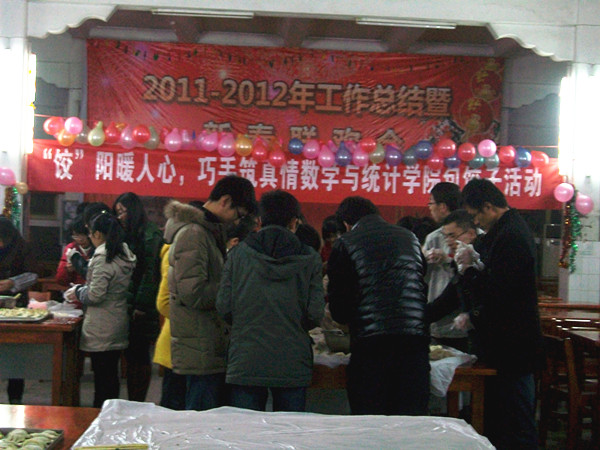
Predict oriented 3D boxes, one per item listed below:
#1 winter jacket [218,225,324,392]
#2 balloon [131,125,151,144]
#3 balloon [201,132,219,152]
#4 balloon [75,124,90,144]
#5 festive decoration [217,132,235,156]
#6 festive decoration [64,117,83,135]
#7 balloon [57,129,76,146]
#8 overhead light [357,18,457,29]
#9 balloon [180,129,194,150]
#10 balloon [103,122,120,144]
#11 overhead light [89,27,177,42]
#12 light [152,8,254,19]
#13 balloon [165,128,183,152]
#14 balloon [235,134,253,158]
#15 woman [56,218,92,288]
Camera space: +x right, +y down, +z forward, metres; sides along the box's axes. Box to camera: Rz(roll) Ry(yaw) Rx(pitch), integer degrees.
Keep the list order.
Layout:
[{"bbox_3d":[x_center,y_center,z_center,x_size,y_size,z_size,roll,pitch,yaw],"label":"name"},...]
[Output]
[{"bbox_3d":[-0.150,0.416,5.480,0.560,0.840,0.370,2,0,5],"label":"winter jacket"},{"bbox_3d":[-1.883,-1.081,12.808,0.214,0.227,0.230,2,1,-4],"label":"balloon"},{"bbox_3d":[-1.080,-0.996,12.890,0.204,0.258,0.205,2,1,-4],"label":"balloon"},{"bbox_3d":[-2.584,-1.068,12.750,0.200,0.250,0.200,2,0,0],"label":"balloon"},{"bbox_3d":[-0.901,-0.974,13.000,0.220,0.290,0.220,2,2,-5],"label":"festive decoration"},{"bbox_3d":[-2.708,-1.190,12.850,0.220,0.230,0.220,2,2,-5],"label":"festive decoration"},{"bbox_3d":[-2.773,-1.037,12.780,0.208,0.226,0.210,2,1,-4],"label":"balloon"},{"bbox_3d":[1.308,-2.475,13.200,1.230,0.080,0.100,2,2,-5],"label":"overhead light"},{"bbox_3d":[-1.335,-1.014,12.750,0.190,0.260,0.190,2,0,0],"label":"balloon"},{"bbox_3d":[-2.236,-1.091,12.815,0.197,0.262,0.200,2,1,-4],"label":"balloon"},{"bbox_3d":[-2.510,-2.872,16.200,1.340,0.170,0.250,2,2,-5],"label":"overhead light"},{"bbox_3d":[-1.168,-2.555,13.004,1.220,0.070,0.080,2,1,-4],"label":"light"},{"bbox_3d":[-1.495,-0.999,12.700,0.210,0.280,0.210,2,0,0],"label":"balloon"},{"bbox_3d":[-0.675,-0.952,12.916,0.207,0.264,0.205,2,1,-4],"label":"balloon"},{"bbox_3d":[-1.739,0.692,8.400,0.480,1.520,0.420,2,1,-27],"label":"woman"}]

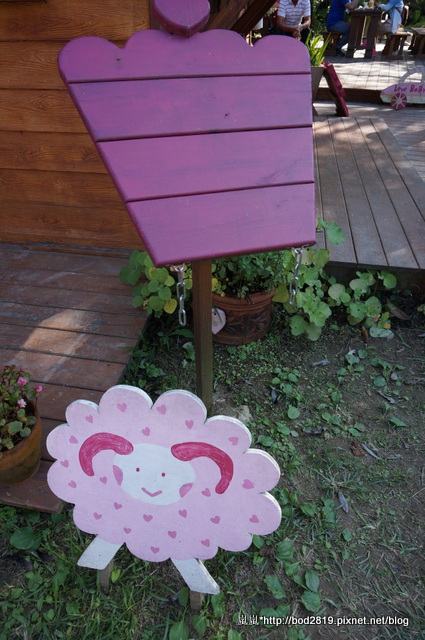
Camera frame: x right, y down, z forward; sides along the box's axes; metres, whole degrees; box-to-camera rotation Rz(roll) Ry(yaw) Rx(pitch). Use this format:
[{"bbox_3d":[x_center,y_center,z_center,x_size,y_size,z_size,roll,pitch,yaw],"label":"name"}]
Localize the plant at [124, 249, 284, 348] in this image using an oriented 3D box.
[{"bbox_3d":[-0.043,-0.207,2.055,0.700,0.500,0.480,0,39,0],"label":"plant"}]

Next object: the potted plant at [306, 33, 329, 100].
[{"bbox_3d":[1.195,-2.920,5.000,0.320,0.780,0.320,-3,39,-5],"label":"potted plant"}]

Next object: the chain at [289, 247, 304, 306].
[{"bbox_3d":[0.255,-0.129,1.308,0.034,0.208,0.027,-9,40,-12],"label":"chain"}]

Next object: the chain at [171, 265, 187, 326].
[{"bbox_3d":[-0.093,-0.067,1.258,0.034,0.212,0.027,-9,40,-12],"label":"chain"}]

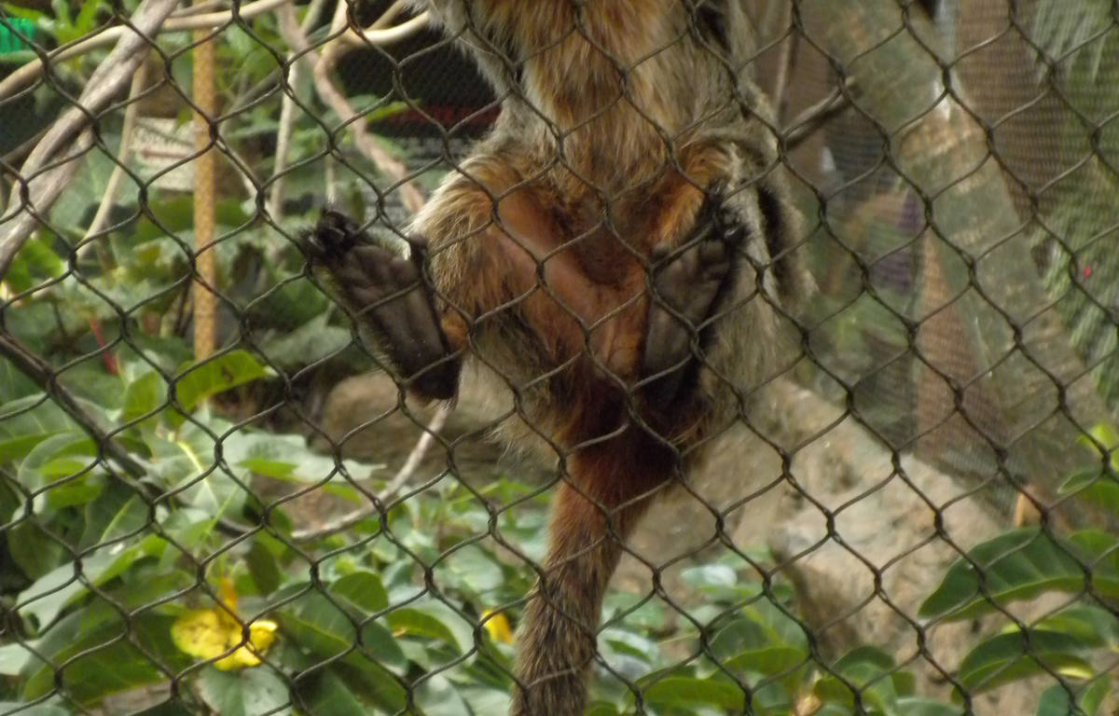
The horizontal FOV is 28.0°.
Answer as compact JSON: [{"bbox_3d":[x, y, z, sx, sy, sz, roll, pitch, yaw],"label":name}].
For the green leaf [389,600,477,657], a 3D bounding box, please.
[{"bbox_3d":[-0.085,0.181,1.500,0.064,0.034,0.036,24,12,5],"label":"green leaf"}]

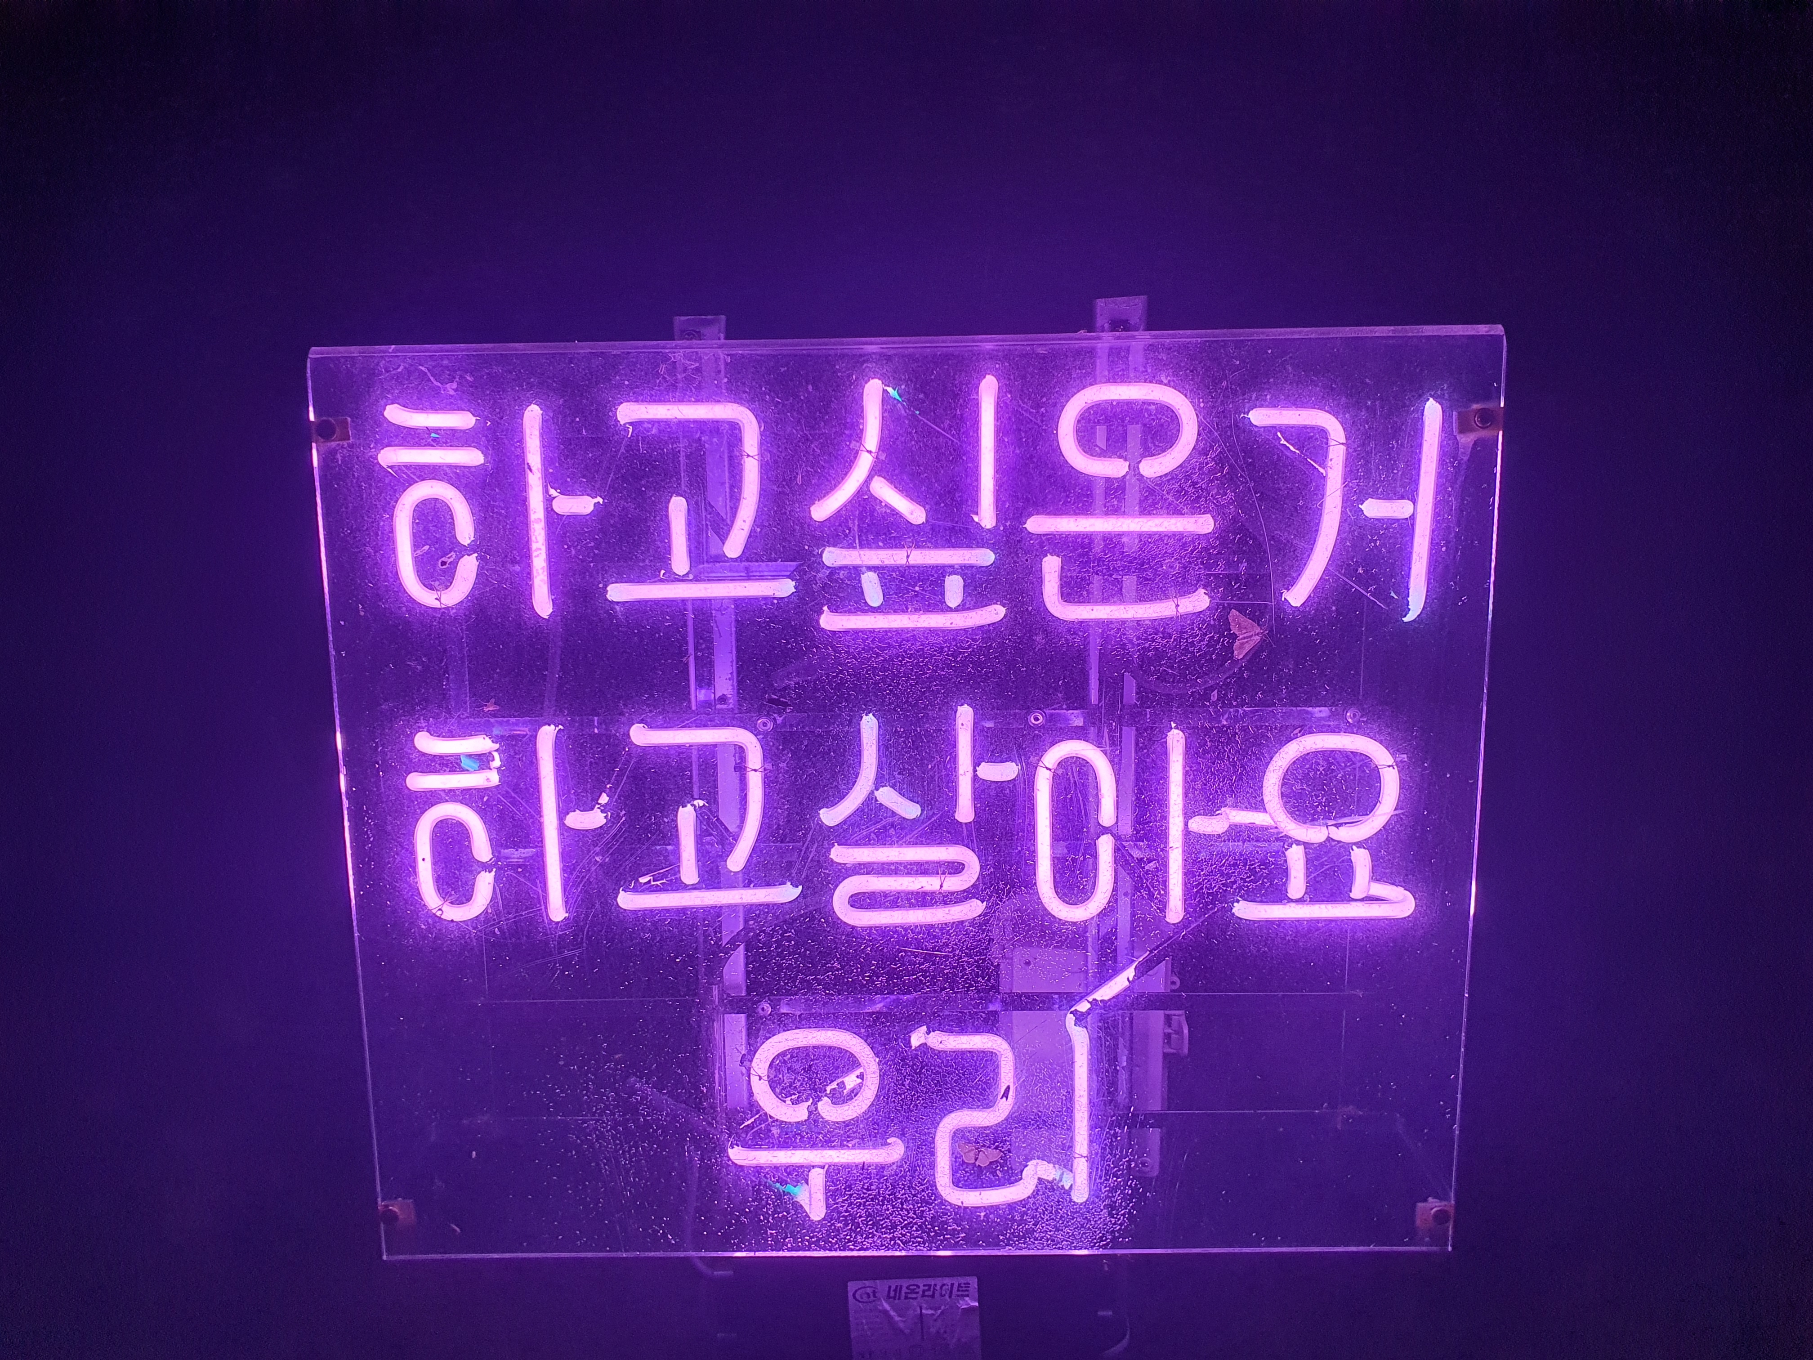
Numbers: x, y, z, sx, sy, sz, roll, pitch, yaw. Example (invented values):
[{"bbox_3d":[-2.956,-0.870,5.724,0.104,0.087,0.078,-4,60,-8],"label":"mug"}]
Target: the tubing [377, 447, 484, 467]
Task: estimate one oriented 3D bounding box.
[{"bbox_3d":[-0.293,-0.137,0.838,0.066,0.011,0.011,0,10,1],"label":"tubing"}]

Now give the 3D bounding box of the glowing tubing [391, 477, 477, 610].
[{"bbox_3d":[-0.292,-0.084,0.847,0.050,0.080,0.013,-1,10,1],"label":"glowing tubing"}]

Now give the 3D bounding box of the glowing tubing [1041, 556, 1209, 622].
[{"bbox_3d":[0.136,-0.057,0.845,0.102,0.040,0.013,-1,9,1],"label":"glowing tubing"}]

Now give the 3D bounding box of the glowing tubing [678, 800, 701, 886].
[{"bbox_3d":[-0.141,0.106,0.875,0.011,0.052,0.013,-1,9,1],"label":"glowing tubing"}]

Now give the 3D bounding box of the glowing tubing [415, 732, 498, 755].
[{"bbox_3d":[-0.310,0.044,0.938,0.058,0.014,0.015,2,10,1],"label":"glowing tubing"}]

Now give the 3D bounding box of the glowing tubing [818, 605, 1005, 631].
[{"bbox_3d":[0.004,-0.042,0.919,0.125,0.016,0.016,-1,10,1],"label":"glowing tubing"}]

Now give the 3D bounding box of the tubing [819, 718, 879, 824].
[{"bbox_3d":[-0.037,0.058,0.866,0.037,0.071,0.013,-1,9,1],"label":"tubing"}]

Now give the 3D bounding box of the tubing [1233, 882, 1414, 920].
[{"bbox_3d":[0.291,0.154,0.948,0.125,0.028,0.024,-1,10,1],"label":"tubing"}]

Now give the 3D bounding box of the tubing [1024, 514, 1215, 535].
[{"bbox_3d":[0.132,-0.096,0.838,0.116,0.011,0.011,0,10,1],"label":"tubing"}]

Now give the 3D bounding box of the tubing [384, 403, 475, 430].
[{"bbox_3d":[-0.292,-0.161,0.833,0.055,0.015,0.013,-1,9,1],"label":"tubing"}]

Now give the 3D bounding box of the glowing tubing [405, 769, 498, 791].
[{"bbox_3d":[-0.314,0.070,0.942,0.064,0.012,0.014,-2,10,1],"label":"glowing tubing"}]

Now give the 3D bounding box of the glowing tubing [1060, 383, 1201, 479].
[{"bbox_3d":[0.135,-0.152,0.829,0.084,0.056,0.013,-1,9,1],"label":"glowing tubing"}]

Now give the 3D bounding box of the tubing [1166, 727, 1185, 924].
[{"bbox_3d":[0.172,0.094,0.870,0.011,0.129,0.011,-1,10,1],"label":"tubing"}]

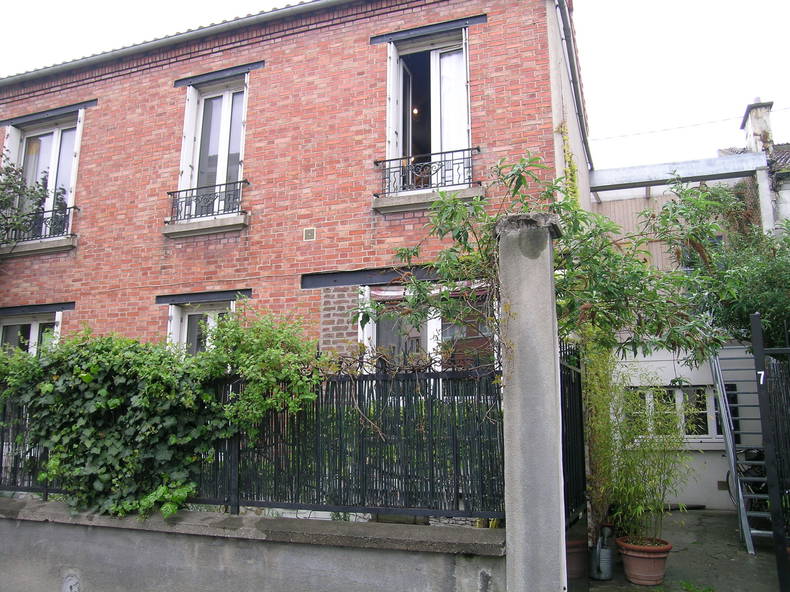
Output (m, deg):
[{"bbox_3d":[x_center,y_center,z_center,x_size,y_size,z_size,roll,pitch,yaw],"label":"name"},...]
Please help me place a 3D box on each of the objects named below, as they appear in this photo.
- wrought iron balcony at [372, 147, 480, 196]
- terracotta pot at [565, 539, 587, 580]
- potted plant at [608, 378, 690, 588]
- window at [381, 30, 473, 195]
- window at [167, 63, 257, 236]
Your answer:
[{"bbox_3d":[0.351,-1.355,7.122,1.232,0.422,0.120,-4,-12,21],"label":"wrought iron balcony"},{"bbox_3d":[1.503,2.325,5.776,0.470,0.340,0.470,-4,-12,21],"label":"terracotta pot"},{"bbox_3d":[2.406,1.765,6.149,0.720,1.849,0.720,-4,-12,21],"label":"potted plant"},{"bbox_3d":[0.421,-2.081,7.447,1.019,1.948,0.300,-4,-12,21],"label":"window"},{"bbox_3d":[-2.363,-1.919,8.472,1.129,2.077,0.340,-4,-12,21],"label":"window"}]

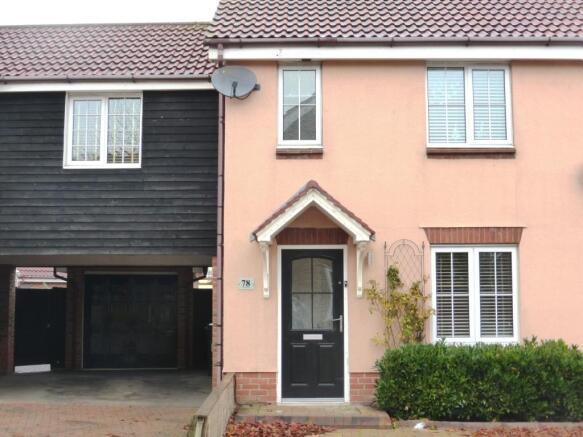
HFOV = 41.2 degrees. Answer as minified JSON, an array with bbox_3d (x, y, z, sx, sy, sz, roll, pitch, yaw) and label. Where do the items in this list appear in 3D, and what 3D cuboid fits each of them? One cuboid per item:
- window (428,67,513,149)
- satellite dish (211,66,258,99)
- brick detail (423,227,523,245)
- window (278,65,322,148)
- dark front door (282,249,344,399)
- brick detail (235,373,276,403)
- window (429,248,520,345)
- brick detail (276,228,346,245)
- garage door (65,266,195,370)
[{"bbox_3d":[2.449,-1.553,10.709,1.183,1.177,0.100,0,-5,0],"label":"window"},{"bbox_3d":[-0.749,-1.770,10.367,0.631,0.429,0.380,1,-5,-6],"label":"satellite dish"},{"bbox_3d":[2.438,0.237,10.488,1.347,0.236,0.110,0,-5,0],"label":"brick detail"},{"bbox_3d":[0.120,-1.546,10.708,0.612,1.177,0.100,0,-5,0],"label":"window"},{"bbox_3d":[0.288,1.411,10.439,0.845,2.010,0.090,0,-5,0],"label":"dark front door"},{"bbox_3d":[-0.473,2.252,10.306,0.563,0.424,0.100,0,-5,0],"label":"brick detail"},{"bbox_3d":[2.465,1.046,10.468,1.177,1.345,0.100,0,-5,0],"label":"window"},{"bbox_3d":[0.286,0.251,10.492,0.964,0.223,0.100,0,-5,0],"label":"brick detail"},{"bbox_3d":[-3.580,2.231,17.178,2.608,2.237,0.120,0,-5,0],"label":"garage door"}]

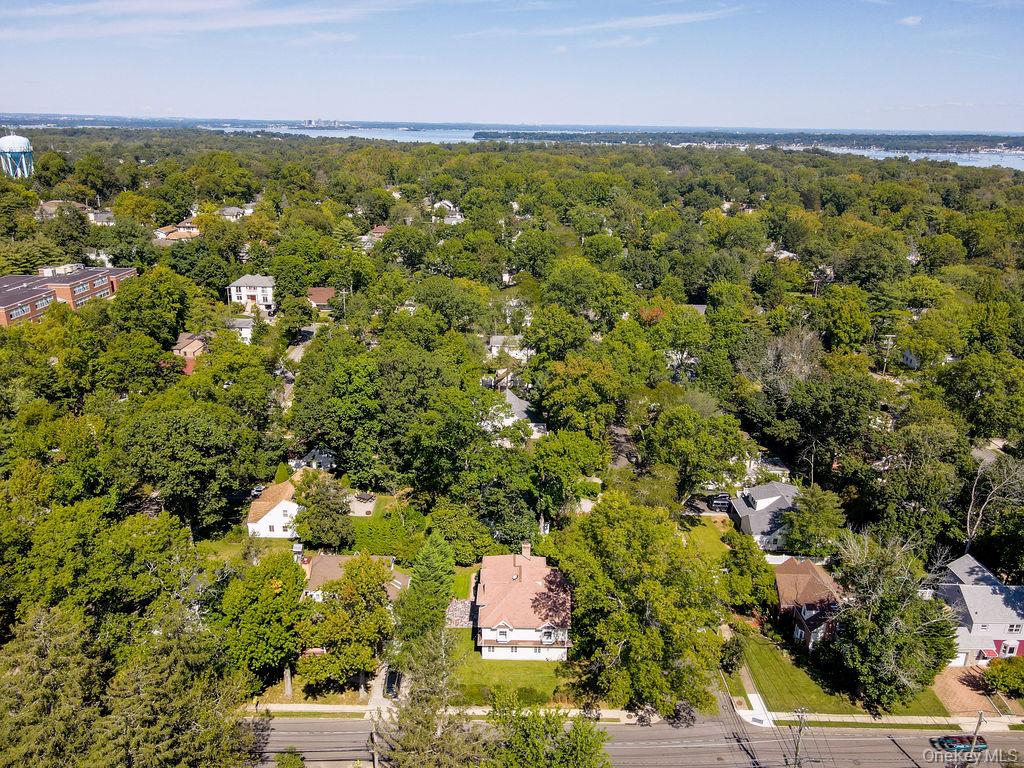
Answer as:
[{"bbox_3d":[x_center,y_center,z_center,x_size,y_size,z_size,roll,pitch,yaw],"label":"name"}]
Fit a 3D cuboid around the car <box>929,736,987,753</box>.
[{"bbox_3d":[51.254,40.612,80.631,4.900,1.550,1.900,1,20,0],"label":"car"}]

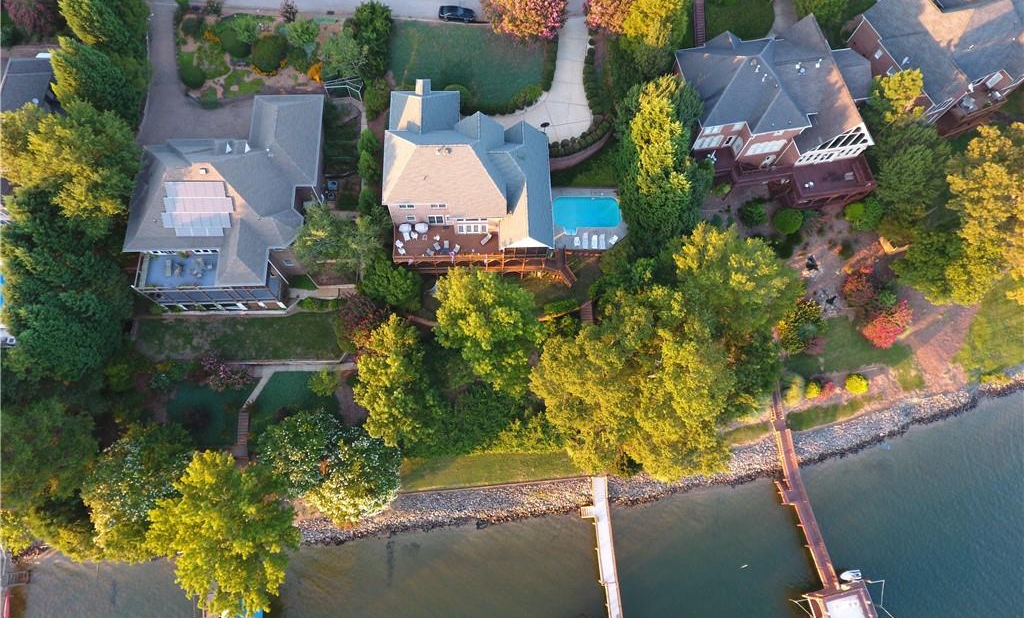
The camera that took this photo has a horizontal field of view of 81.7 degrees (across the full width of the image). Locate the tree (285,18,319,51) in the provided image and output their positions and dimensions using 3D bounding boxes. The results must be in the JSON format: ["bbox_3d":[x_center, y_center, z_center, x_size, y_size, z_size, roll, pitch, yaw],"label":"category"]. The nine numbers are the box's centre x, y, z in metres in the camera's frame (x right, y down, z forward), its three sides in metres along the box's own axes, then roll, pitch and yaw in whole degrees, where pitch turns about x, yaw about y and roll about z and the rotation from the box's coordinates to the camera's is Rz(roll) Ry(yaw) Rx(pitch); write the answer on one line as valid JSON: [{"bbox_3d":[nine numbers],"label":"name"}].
[{"bbox_3d":[-26.297,-34.194,74.224,4.059,4.000,4.258,0,70,0],"label":"tree"}]

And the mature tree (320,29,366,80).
[{"bbox_3d":[-20.841,-31.408,73.686,5.400,5.500,6.000,1,69,-2],"label":"mature tree"}]

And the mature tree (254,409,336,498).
[{"bbox_3d":[-22.257,15.133,62.362,8.245,7.200,8.719,0,70,0],"label":"mature tree"}]

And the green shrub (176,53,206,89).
[{"bbox_3d":[-39.837,-29.543,73.568,3.400,2.500,4.400,0,70,0],"label":"green shrub"}]

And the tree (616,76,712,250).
[{"bbox_3d":[16.770,-16.160,66.620,9.860,17.000,18.420,1,70,-2],"label":"tree"}]

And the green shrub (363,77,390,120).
[{"bbox_3d":[-16.930,-26.300,73.970,3.420,4.500,4.860,1,70,-2],"label":"green shrub"}]

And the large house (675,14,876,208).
[{"bbox_3d":[31.367,-22.631,68.122,20.800,12.200,19.000,-10,70,-4],"label":"large house"}]

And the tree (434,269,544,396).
[{"bbox_3d":[-2.415,2.828,64.015,11.400,13.000,12.500,1,69,-2],"label":"tree"}]

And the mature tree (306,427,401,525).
[{"bbox_3d":[-16.229,17.343,61.487,9.464,7.800,9.690,0,70,0],"label":"mature tree"}]

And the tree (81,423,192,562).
[{"bbox_3d":[-39.640,19.430,63.380,10.070,11.000,13.000,1,70,-2],"label":"tree"}]

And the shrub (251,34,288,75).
[{"bbox_3d":[-30.262,-31.782,73.883,4.400,3.700,5.000,1,69,-2],"label":"shrub"}]

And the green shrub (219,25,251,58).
[{"bbox_3d":[-35.116,-33.862,74.897,3.650,2.900,3.800,1,69,-2],"label":"green shrub"}]

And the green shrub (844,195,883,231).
[{"bbox_3d":[44.589,-12.126,75.083,4.400,3.200,4.600,1,69,-2],"label":"green shrub"}]

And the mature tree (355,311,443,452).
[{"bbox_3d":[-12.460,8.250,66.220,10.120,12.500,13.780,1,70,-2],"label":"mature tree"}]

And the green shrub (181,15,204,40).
[{"bbox_3d":[-40.625,-35.799,75.245,2.700,2.200,2.800,1,69,-2],"label":"green shrub"}]

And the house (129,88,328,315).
[{"bbox_3d":[-32.820,-13.700,70.110,20.500,14.500,24.500,1,70,-2],"label":"house"}]

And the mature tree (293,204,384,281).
[{"bbox_3d":[-18.737,-6.960,64.783,9.751,7.800,8.846,0,70,0],"label":"mature tree"}]

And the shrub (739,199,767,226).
[{"bbox_3d":[30.406,-12.206,74.823,3.300,2.700,3.300,1,69,-2],"label":"shrub"}]

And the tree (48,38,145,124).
[{"bbox_3d":[-47.185,-25.915,67.948,7.400,11.500,7.800,0,70,0],"label":"tree"}]

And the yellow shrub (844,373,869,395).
[{"bbox_3d":[39.209,8.588,67.343,2.546,1.600,2.525,0,70,0],"label":"yellow shrub"}]

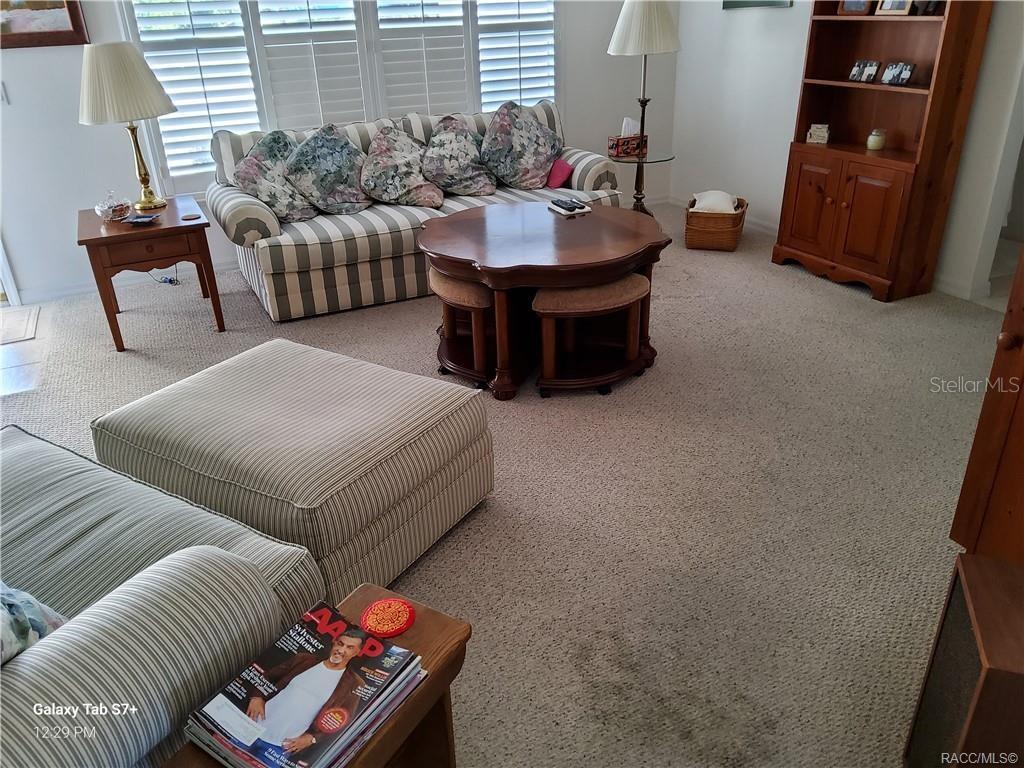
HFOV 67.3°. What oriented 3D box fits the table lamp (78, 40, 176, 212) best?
[{"bbox_3d":[-1.973,-1.330,3.986,0.460,0.797,0.460,-14,29,-23],"label":"table lamp"}]

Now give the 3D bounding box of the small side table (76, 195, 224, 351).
[{"bbox_3d":[-1.871,-0.607,4.023,0.573,0.551,0.725,-14,29,-23],"label":"small side table"}]

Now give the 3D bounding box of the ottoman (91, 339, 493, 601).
[{"bbox_3d":[-0.653,0.224,2.399,0.913,0.416,0.747,14,31,29],"label":"ottoman"}]

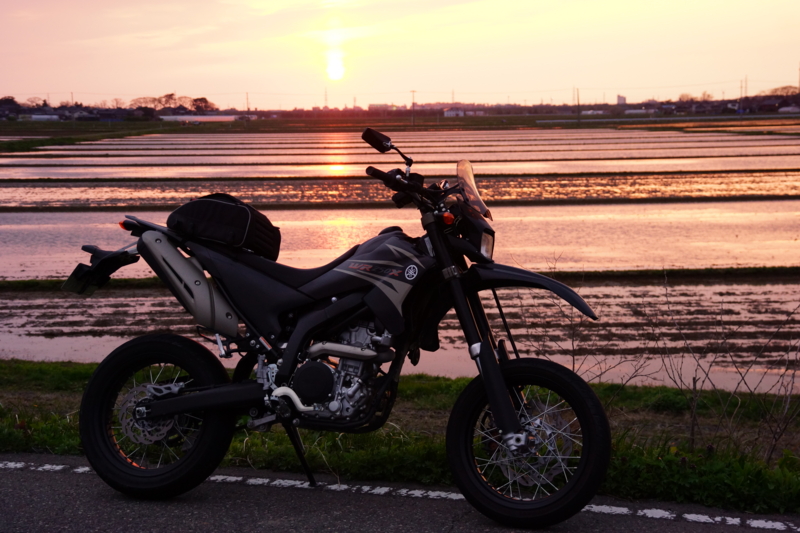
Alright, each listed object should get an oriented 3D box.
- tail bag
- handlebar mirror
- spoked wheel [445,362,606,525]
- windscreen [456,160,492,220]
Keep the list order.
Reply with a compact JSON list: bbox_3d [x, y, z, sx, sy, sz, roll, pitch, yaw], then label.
[{"bbox_3d":[-0.670,-0.160,5.687,0.345,0.185,0.285,14,-8,20],"label":"tail bag"},{"bbox_3d":[-0.080,-0.438,5.177,0.030,0.058,0.115,10,-9,42],"label":"handlebar mirror"},{"bbox_3d":[0.441,0.611,5.160,0.586,0.586,0.115,2,-7,22],"label":"spoked wheel"},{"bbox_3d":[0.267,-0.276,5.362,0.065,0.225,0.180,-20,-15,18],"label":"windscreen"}]

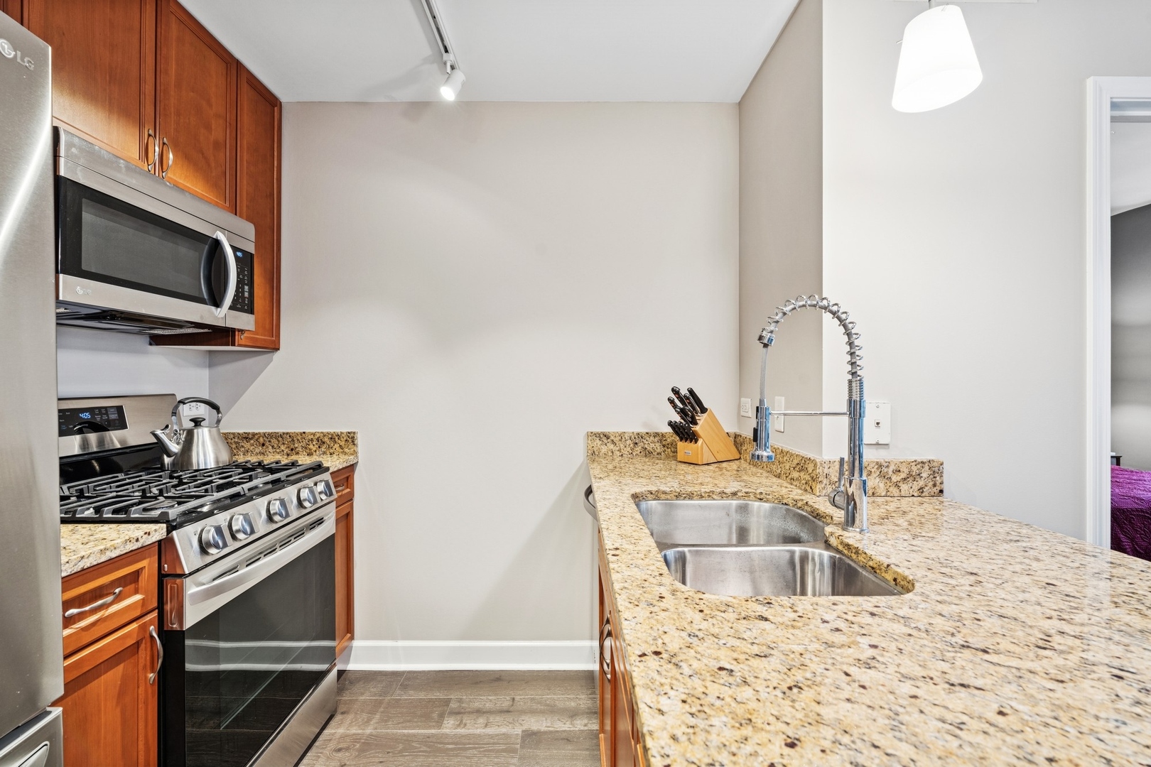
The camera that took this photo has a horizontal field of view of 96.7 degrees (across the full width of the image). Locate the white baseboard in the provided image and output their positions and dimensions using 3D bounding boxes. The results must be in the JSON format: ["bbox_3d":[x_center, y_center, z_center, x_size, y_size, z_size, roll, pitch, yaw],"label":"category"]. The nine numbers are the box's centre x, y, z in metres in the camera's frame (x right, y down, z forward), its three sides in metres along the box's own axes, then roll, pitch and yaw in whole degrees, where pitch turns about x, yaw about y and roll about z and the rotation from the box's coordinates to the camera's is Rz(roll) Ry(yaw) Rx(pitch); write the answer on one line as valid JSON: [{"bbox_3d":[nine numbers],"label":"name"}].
[{"bbox_3d":[-0.444,1.163,2.195,1.064,0.131,0.016,0,0,0],"label":"white baseboard"}]

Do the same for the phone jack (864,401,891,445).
[{"bbox_3d":[0.857,0.113,1.450,0.073,0.119,0.010,0,0,0],"label":"phone jack"}]

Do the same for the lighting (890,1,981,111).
[{"bbox_3d":[0.683,-0.627,0.980,0.141,0.138,0.141,0,0,0],"label":"lighting"}]

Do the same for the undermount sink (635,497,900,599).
[{"bbox_3d":[0.376,0.443,1.133,0.425,0.205,0.755,0,0,0],"label":"undermount sink"}]

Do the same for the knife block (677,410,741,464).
[{"bbox_3d":[0.542,0.207,2.103,0.287,0.218,0.115,0,0,-39],"label":"knife block"}]

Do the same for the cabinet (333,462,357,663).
[{"bbox_3d":[-1.257,0.761,2.065,0.624,0.818,0.270,0,0,0],"label":"cabinet"}]

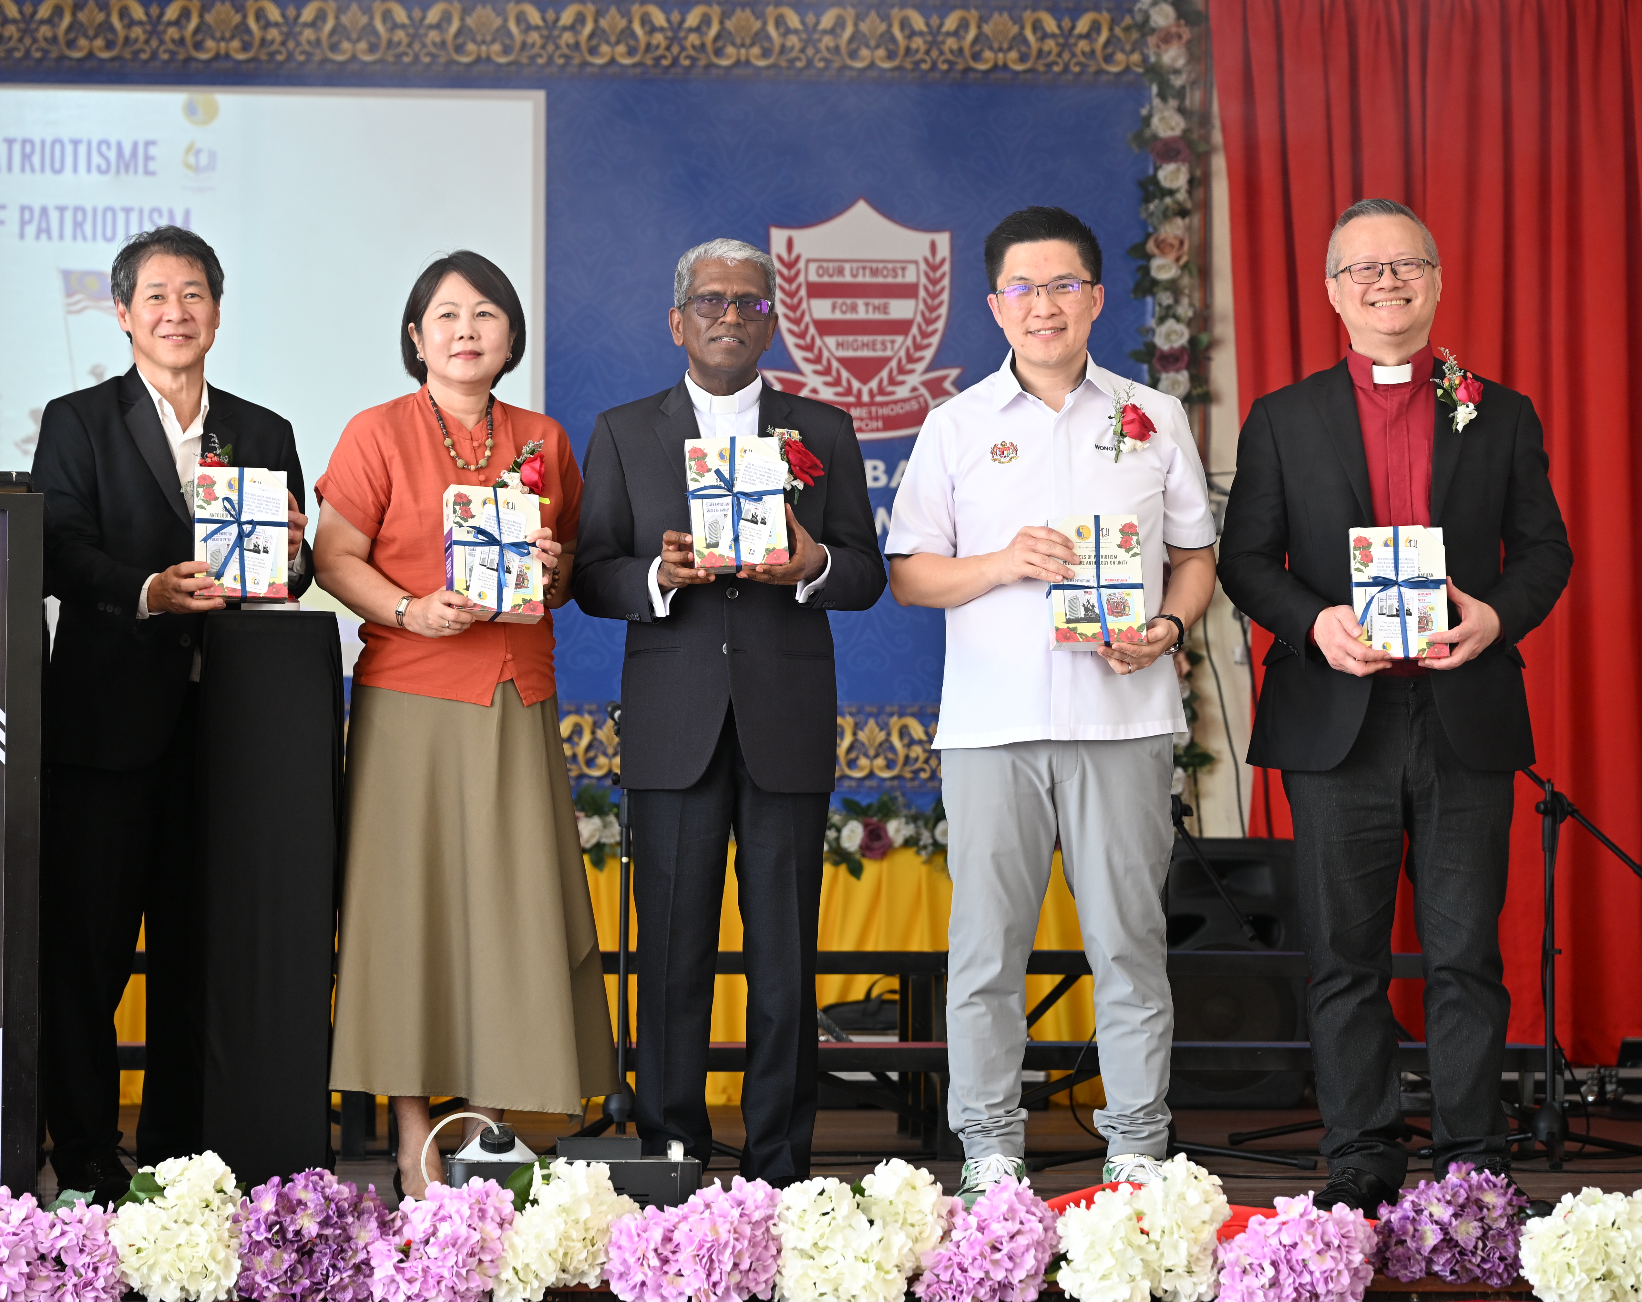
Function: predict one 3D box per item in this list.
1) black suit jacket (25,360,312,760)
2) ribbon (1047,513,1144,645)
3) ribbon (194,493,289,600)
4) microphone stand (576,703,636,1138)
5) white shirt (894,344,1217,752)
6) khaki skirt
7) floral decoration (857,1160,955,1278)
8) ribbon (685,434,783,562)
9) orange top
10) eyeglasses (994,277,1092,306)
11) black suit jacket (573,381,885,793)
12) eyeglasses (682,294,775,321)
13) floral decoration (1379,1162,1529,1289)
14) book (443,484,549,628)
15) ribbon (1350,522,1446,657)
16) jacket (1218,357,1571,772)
[{"bbox_3d":[-1.078,-0.132,10.820,0.480,0.690,0.340,0,1,-12],"label":"black suit jacket"},{"bbox_3d":[0.437,-0.114,10.320,0.150,0.205,0.050,-1,-10,-3],"label":"ribbon"},{"bbox_3d":[-0.940,-0.181,10.550,0.150,0.190,0.042,1,-12,-9],"label":"ribbon"},{"bbox_3d":[-0.358,0.502,11.900,0.500,0.820,0.500,0,1,0],"label":"microphone stand"},{"bbox_3d":[0.373,-0.164,10.570,0.525,0.640,0.320,0,-2,0],"label":"white shirt"},{"bbox_3d":[-0.569,0.391,10.620,0.455,0.710,0.380,0,-2,-11],"label":"khaki skirt"},{"bbox_3d":[0.130,0.870,10.000,0.150,0.170,0.150,0,1,0],"label":"floral decoration"},{"bbox_3d":[-0.137,-0.243,10.560,0.153,0.208,0.045,-3,-12,-5],"label":"ribbon"},{"bbox_3d":[-0.618,-0.172,10.820,0.440,0.540,0.290,0,1,-16],"label":"orange top"},{"bbox_3d":[0.371,-0.600,10.850,0.150,0.043,0.145,-5,-2,4],"label":"eyeglasses"},{"bbox_3d":[-0.148,-0.104,10.520,0.500,0.670,0.380,0,-2,0],"label":"black suit jacket"},{"bbox_3d":[-0.151,-0.557,10.550,0.142,0.043,0.145,0,-2,-9],"label":"eyeglasses"},{"bbox_3d":[0.881,0.801,9.100,0.205,0.175,0.190,0,-2,0],"label":"floral decoration"},{"bbox_3d":[-0.530,-0.156,10.560,0.150,0.213,0.046,4,-21,-18],"label":"book"},{"bbox_3d":[0.912,-0.094,10.270,0.150,0.205,0.050,-1,-8,1],"label":"ribbon"},{"bbox_3d":[0.923,-0.139,10.470,0.560,0.670,0.380,0,-2,-3],"label":"jacket"}]

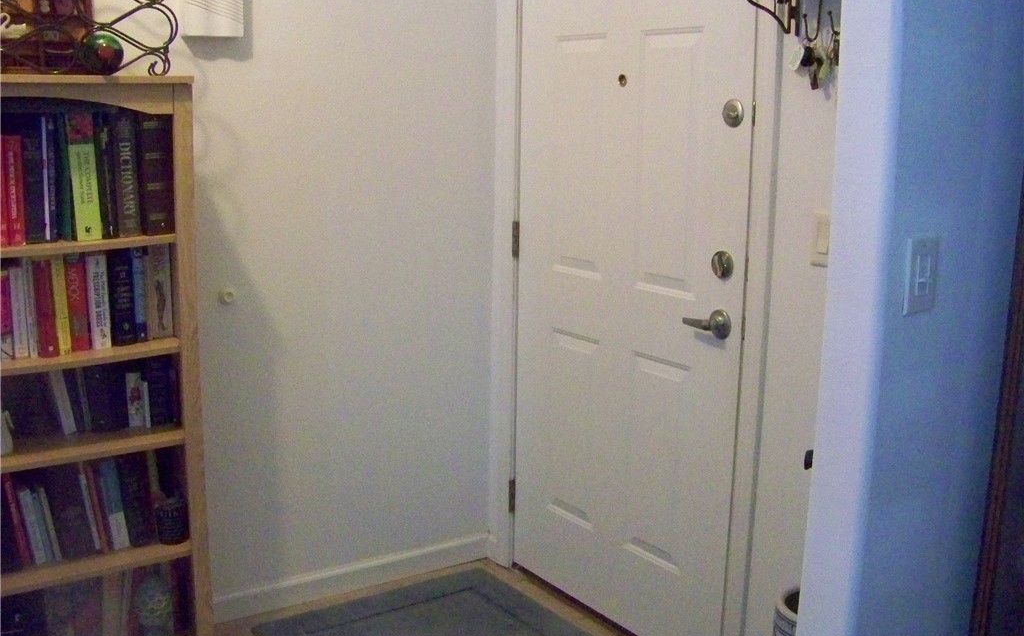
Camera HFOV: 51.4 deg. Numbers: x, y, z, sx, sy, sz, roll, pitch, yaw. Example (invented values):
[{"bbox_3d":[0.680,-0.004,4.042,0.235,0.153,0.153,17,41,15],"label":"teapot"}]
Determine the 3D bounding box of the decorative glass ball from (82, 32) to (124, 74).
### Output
[{"bbox_3d":[-0.907,-0.587,2.365,0.093,0.093,0.093,-7,13,-34],"label":"decorative glass ball"}]

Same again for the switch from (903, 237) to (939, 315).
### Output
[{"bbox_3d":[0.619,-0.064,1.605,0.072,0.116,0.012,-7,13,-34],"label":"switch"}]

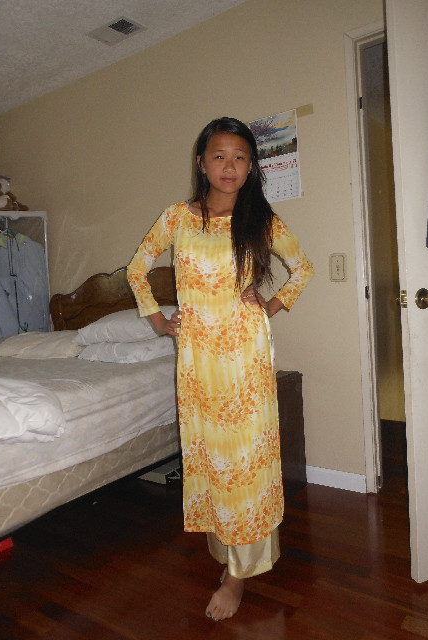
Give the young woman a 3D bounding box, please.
[{"bbox_3d":[0.018,0.113,1.667,0.590,1.530,0.370,-3,2,12],"label":"young woman"}]

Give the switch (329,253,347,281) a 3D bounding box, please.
[{"bbox_3d":[0.587,-0.254,2.469,0.083,0.132,0.015,-2,2,33],"label":"switch"}]

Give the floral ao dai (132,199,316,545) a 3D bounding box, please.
[{"bbox_3d":[0.018,0.167,1.647,0.580,1.080,0.320,-3,2,12],"label":"floral ao dai"}]

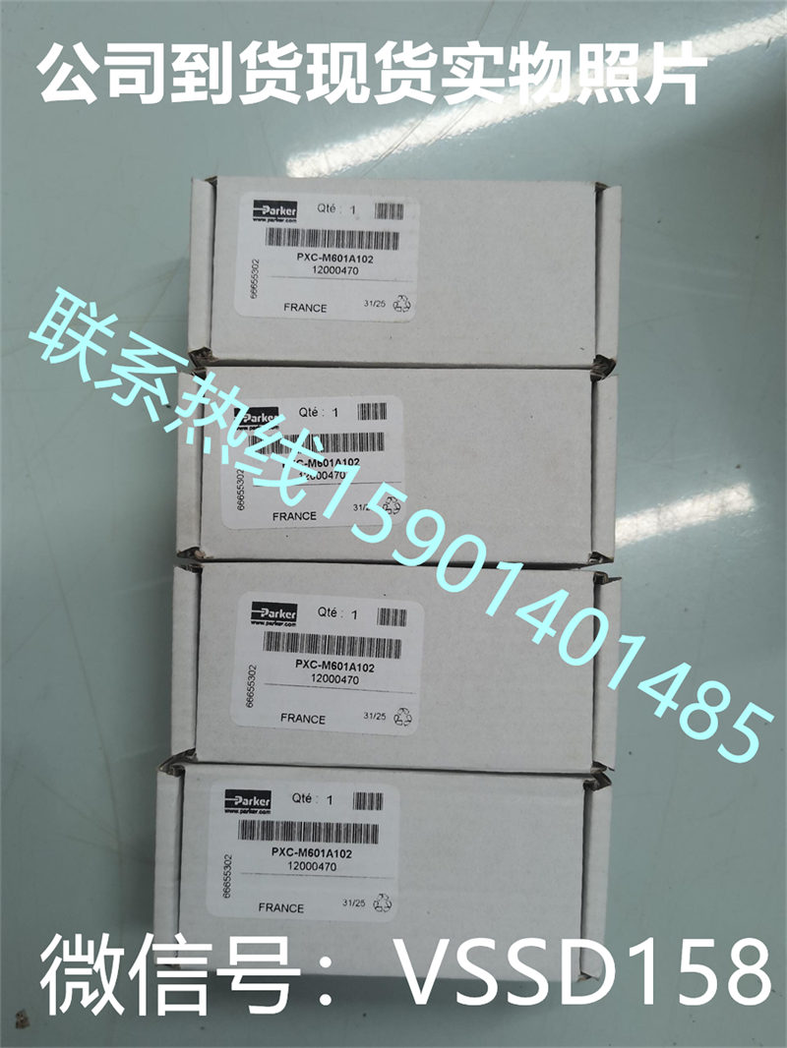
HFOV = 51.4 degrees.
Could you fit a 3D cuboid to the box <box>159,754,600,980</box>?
[{"bbox_3d":[-0.004,0.129,0.322,0.166,0.046,0.073,2,86,0],"label":"box"}]

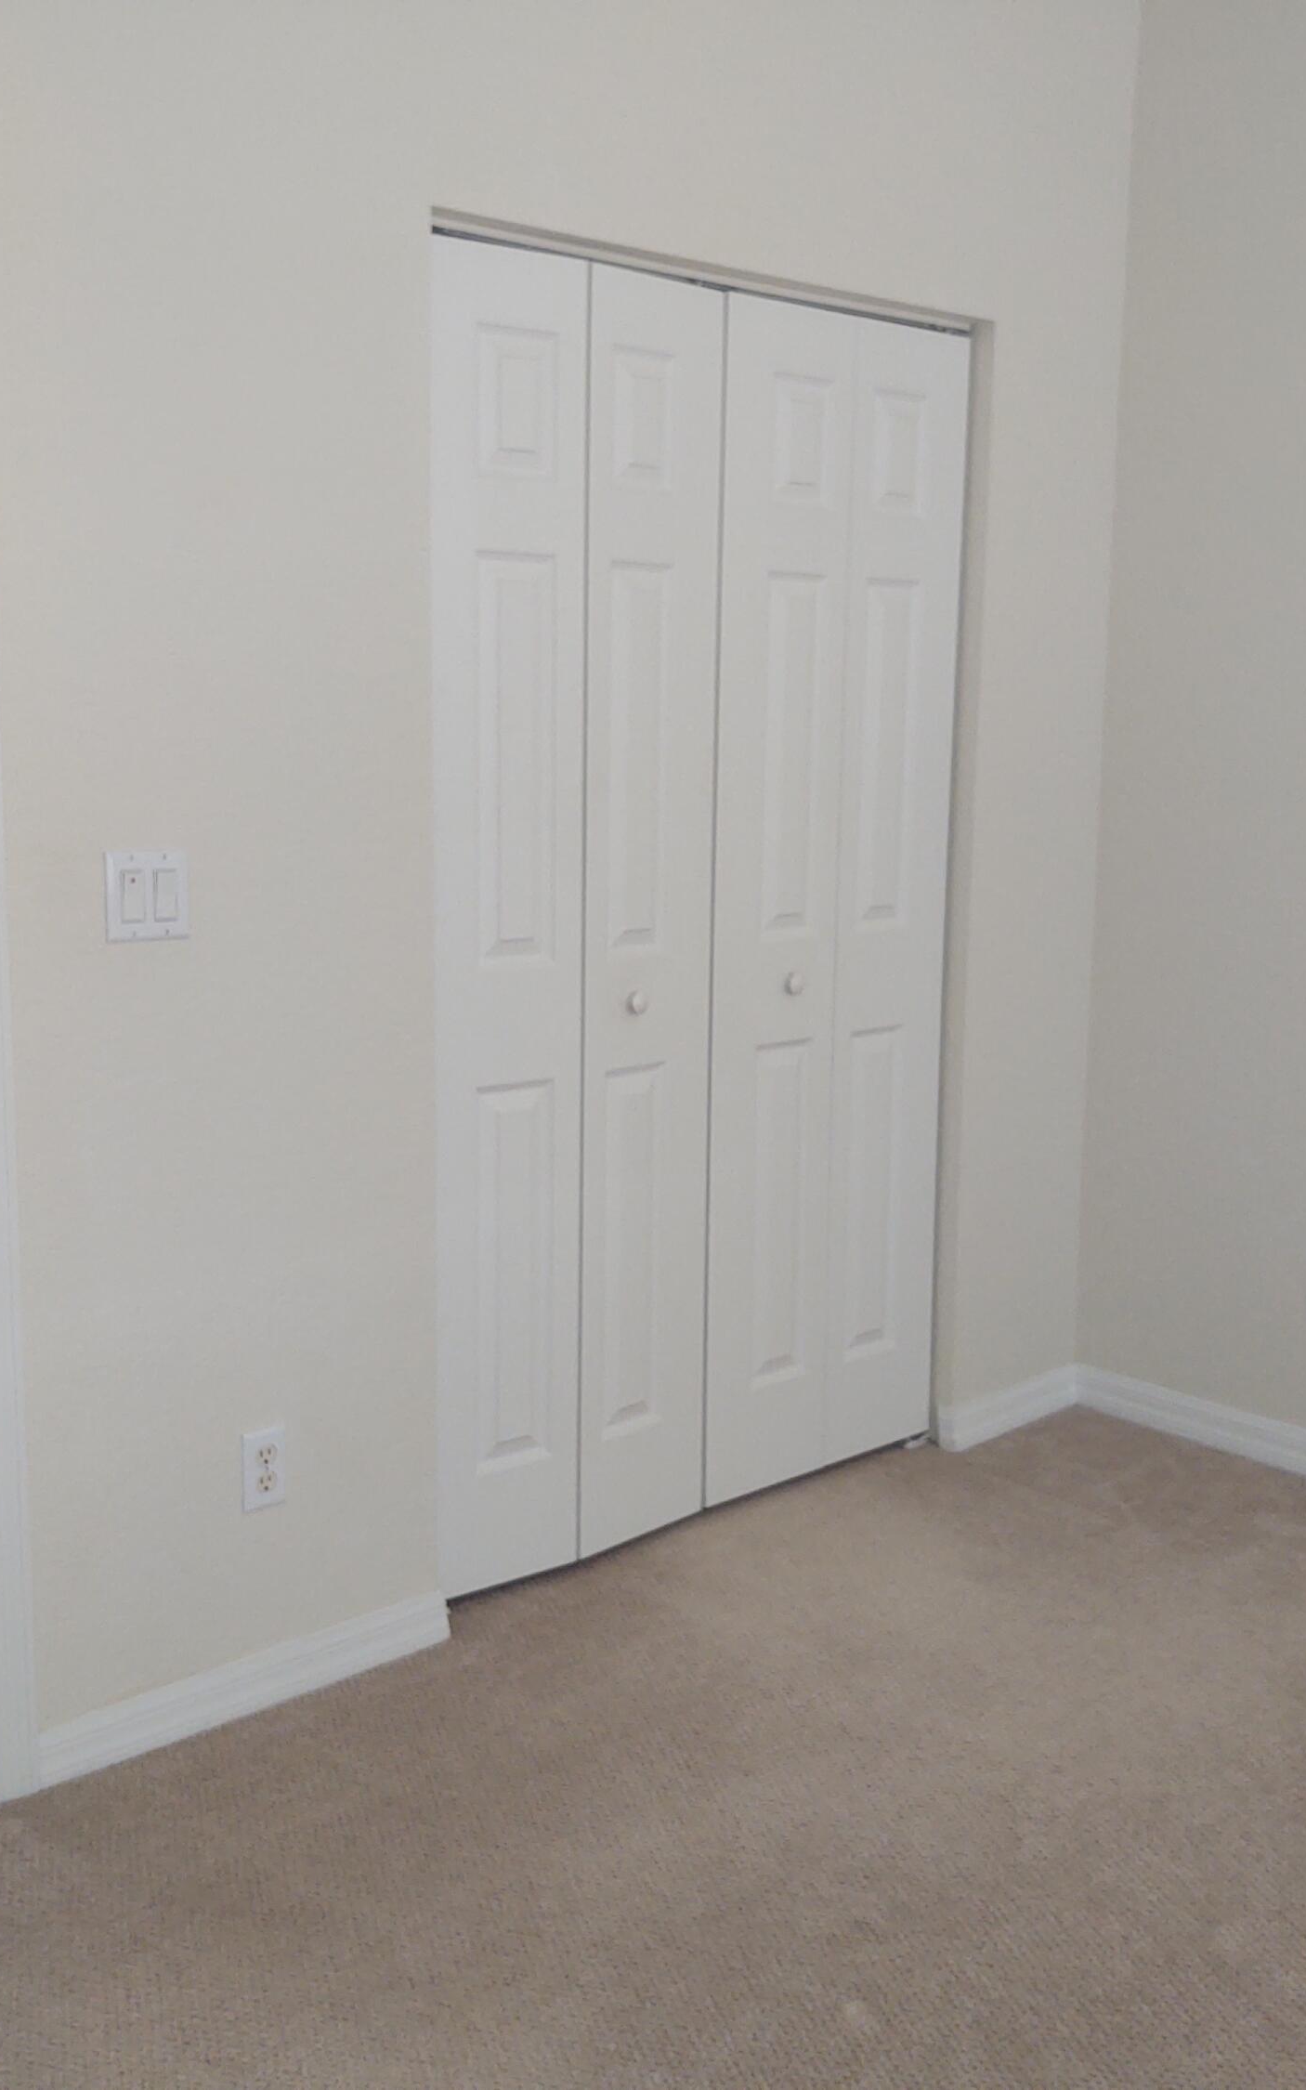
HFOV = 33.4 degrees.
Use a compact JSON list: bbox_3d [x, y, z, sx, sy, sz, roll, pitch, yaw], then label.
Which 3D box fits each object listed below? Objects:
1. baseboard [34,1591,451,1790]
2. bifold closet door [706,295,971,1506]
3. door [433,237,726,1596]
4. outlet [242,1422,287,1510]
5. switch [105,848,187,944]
[{"bbox_3d":[-0.551,0.890,3.042,0.683,0.078,0.015,-8,13,-43],"label":"baseboard"},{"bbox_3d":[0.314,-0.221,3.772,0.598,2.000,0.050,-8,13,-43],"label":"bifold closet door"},{"bbox_3d":[-0.126,-0.156,3.353,0.610,2.000,0.057,-8,13,-43],"label":"door"},{"bbox_3d":[-0.534,0.589,3.008,0.070,0.114,0.010,-8,13,-43],"label":"outlet"},{"bbox_3d":[-0.638,-0.189,2.765,0.116,0.115,0.011,-8,13,-43],"label":"switch"}]

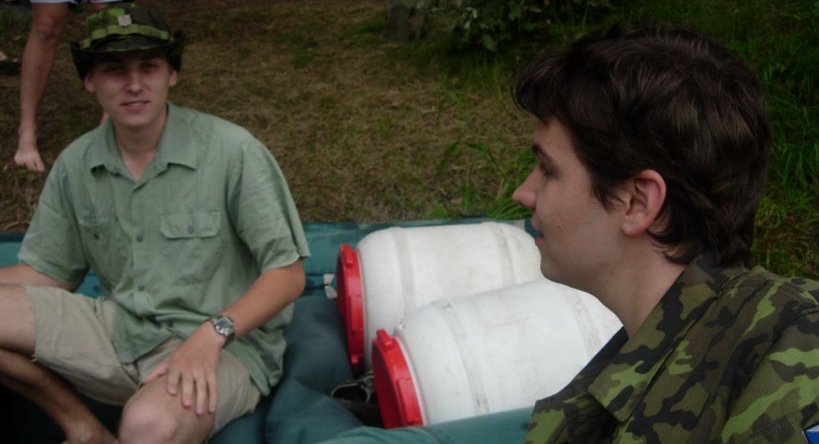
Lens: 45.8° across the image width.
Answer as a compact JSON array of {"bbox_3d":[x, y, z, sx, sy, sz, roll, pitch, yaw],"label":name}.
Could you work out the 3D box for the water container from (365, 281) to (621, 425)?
[{"bbox_3d":[0.216,0.336,2.042,0.530,0.390,0.390,-12,20,-11],"label":"water container"}]

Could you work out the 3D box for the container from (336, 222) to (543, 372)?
[{"bbox_3d":[0.094,0.205,2.490,0.530,0.390,0.390,-3,19,-8],"label":"container"}]

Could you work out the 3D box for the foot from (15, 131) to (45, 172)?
[{"bbox_3d":[-1.438,-0.275,3.680,0.105,0.105,0.260,-8,20,-21],"label":"foot"}]

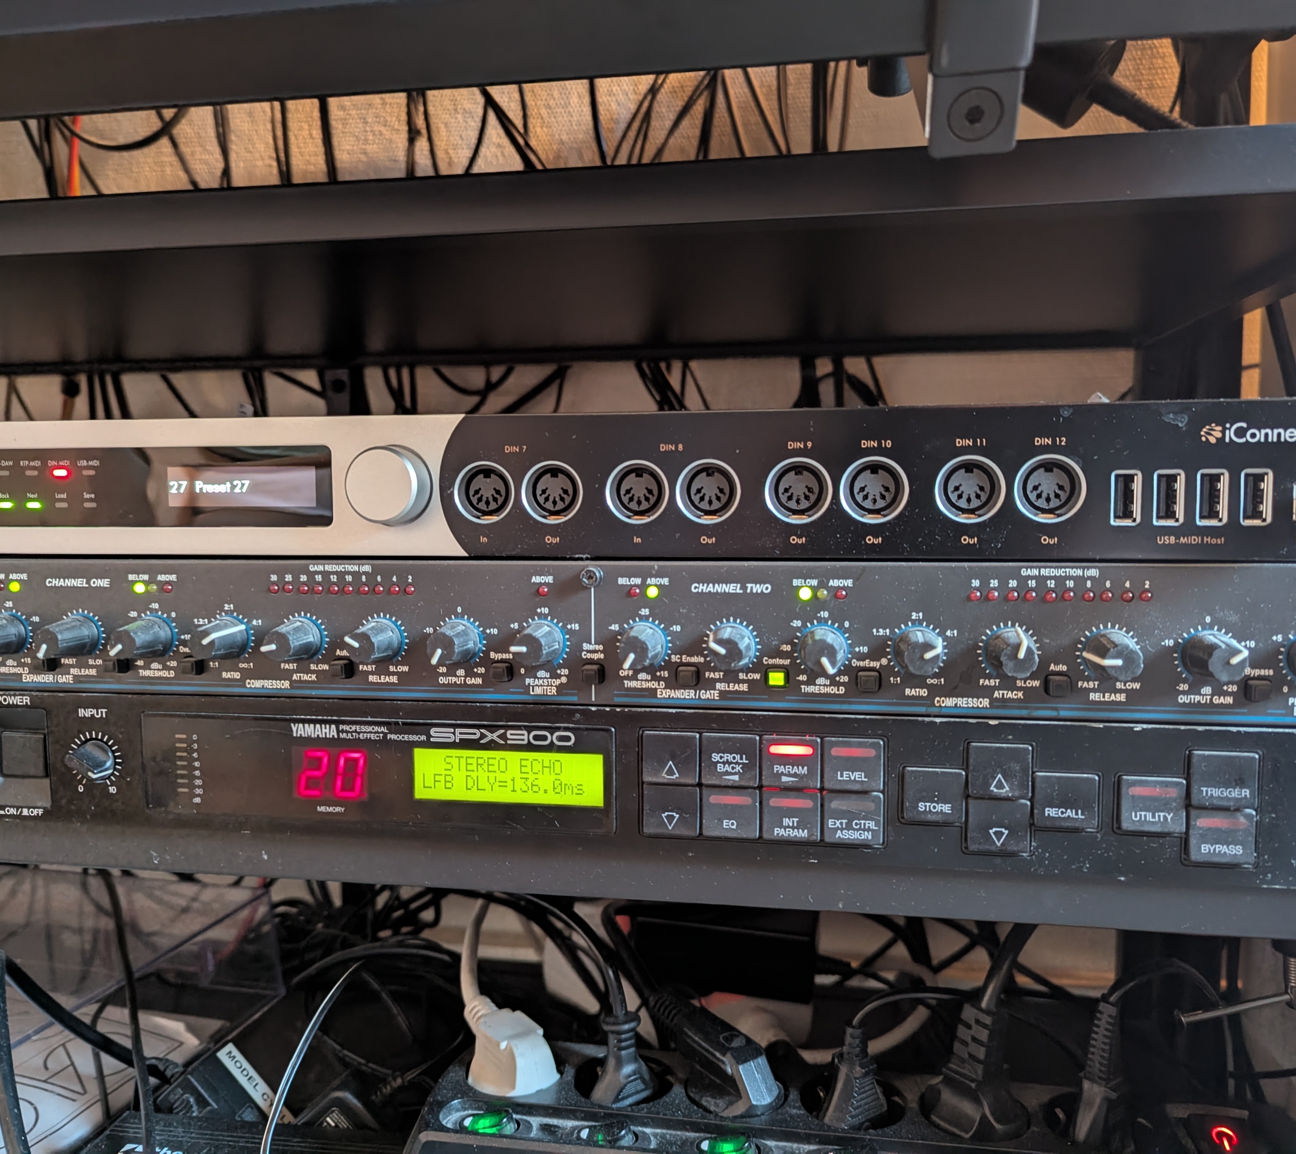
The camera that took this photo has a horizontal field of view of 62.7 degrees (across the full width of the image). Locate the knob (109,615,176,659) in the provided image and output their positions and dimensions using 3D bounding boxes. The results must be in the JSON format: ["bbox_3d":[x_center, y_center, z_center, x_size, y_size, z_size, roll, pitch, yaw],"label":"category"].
[{"bbox_3d":[-0.163,0.021,0.341,0.014,0.014,0.015,0,5,10],"label":"knob"}]

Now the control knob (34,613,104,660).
[{"bbox_3d":[-0.190,0.020,0.345,0.014,0.014,0.015,0,5,10],"label":"control knob"}]

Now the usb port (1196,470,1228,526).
[{"bbox_3d":[0.152,-0.022,0.290,0.008,0.015,0.010,0,5,10],"label":"usb port"}]

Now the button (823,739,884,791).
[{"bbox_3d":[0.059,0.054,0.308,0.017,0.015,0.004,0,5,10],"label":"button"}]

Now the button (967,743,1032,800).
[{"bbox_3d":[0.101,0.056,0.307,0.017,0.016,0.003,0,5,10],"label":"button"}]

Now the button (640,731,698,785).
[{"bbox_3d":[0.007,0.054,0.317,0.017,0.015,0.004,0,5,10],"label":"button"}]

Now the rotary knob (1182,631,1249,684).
[{"bbox_3d":[0.153,0.022,0.285,0.013,0.013,0.016,0,5,10],"label":"rotary knob"}]

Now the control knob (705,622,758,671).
[{"bbox_3d":[0.024,0.021,0.308,0.013,0.013,0.016,0,5,10],"label":"control knob"}]

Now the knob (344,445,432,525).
[{"bbox_3d":[-0.079,-0.028,0.325,0.025,0.025,0.010,0,5,10],"label":"knob"}]

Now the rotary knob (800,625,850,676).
[{"bbox_3d":[0.050,0.022,0.303,0.014,0.014,0.015,0,5,10],"label":"rotary knob"}]

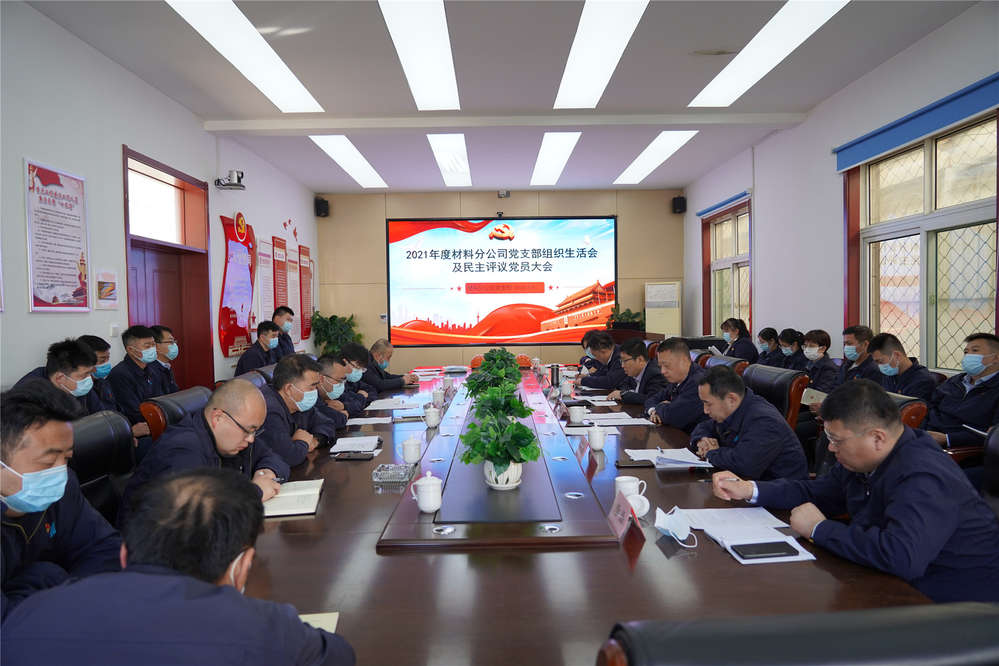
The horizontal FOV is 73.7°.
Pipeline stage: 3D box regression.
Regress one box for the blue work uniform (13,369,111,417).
[{"bbox_3d":[-1.972,0.487,2.990,0.550,0.640,0.520,-1,2,0],"label":"blue work uniform"}]

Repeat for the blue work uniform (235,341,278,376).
[{"bbox_3d":[-2.041,0.415,5.708,0.450,0.640,0.500,-1,2,0],"label":"blue work uniform"}]

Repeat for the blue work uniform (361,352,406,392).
[{"bbox_3d":[-1.010,0.444,5.613,0.540,0.580,0.520,-1,2,0],"label":"blue work uniform"}]

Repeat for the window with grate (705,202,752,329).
[{"bbox_3d":[3.082,-0.755,8.937,0.140,1.680,1.660,-1,2,-1],"label":"window with grate"}]

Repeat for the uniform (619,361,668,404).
[{"bbox_3d":[1.053,0.463,4.670,0.540,0.580,0.520,-1,2,0],"label":"uniform"}]

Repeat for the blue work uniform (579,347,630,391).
[{"bbox_3d":[0.904,0.409,5.227,0.520,0.600,0.540,-1,2,-1],"label":"blue work uniform"}]

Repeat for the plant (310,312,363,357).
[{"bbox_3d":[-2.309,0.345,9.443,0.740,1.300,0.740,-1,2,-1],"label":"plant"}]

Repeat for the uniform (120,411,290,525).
[{"bbox_3d":[-1.055,0.556,2.369,0.510,0.600,0.560,-1,2,-6],"label":"uniform"}]

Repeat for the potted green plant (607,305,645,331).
[{"bbox_3d":[1.706,-0.210,9.016,0.510,0.350,0.360,-1,2,-1],"label":"potted green plant"}]

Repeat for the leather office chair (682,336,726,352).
[{"bbox_3d":[2.266,0.580,7.529,0.600,1.080,0.640,-1,2,0],"label":"leather office chair"}]

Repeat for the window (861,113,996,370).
[{"bbox_3d":[3.124,-0.600,4.923,0.140,1.680,1.660,-1,2,-1],"label":"window"}]

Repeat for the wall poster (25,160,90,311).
[{"bbox_3d":[-2.811,-0.587,4.274,0.025,0.900,0.582,-1,2,0],"label":"wall poster"}]

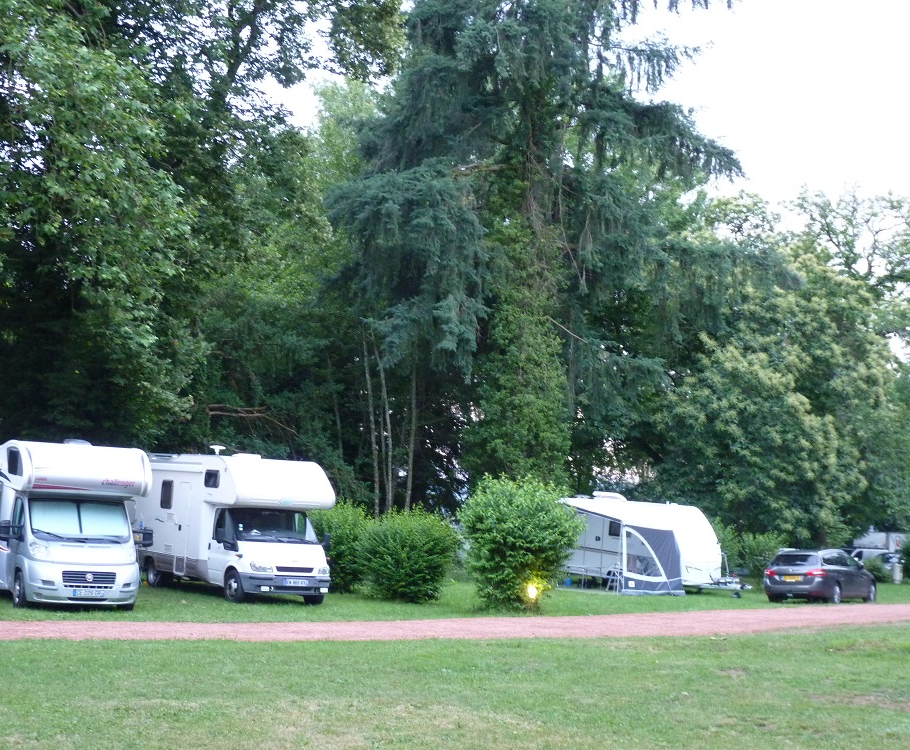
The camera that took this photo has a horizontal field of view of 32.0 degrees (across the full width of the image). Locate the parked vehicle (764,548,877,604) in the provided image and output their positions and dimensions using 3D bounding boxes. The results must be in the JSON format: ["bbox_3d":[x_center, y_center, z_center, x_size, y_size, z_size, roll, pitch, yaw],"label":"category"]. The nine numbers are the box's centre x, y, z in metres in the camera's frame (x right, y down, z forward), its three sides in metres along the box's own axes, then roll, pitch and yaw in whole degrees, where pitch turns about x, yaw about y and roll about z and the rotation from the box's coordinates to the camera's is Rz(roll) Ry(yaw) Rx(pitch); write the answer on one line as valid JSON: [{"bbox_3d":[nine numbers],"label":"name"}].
[{"bbox_3d":[9.833,5.372,42.478,1.840,1.470,4.580,-1,-6,33],"label":"parked vehicle"}]

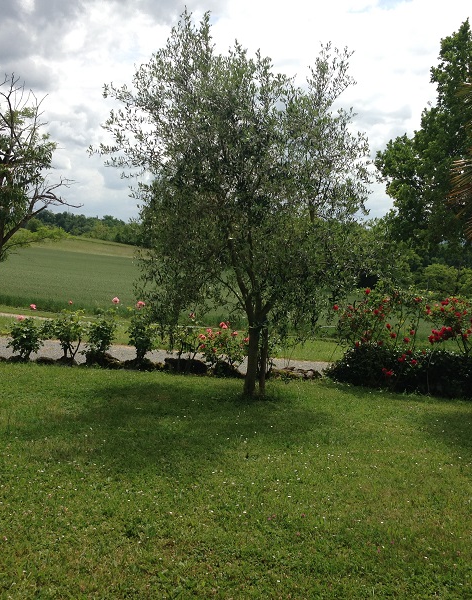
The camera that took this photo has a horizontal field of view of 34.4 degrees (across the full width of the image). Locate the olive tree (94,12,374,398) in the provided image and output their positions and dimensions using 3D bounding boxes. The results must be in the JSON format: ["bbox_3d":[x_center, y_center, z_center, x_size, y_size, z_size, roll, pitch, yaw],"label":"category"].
[{"bbox_3d":[-0.013,-1.066,9.200,3.229,4.473,3.000,0,3,0],"label":"olive tree"}]

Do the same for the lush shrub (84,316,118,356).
[{"bbox_3d":[-2.096,0.566,11.800,0.489,0.604,0.500,-1,3,-10],"label":"lush shrub"}]

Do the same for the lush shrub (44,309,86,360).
[{"bbox_3d":[-2.637,0.533,11.800,0.636,0.783,0.620,-1,3,-13],"label":"lush shrub"}]

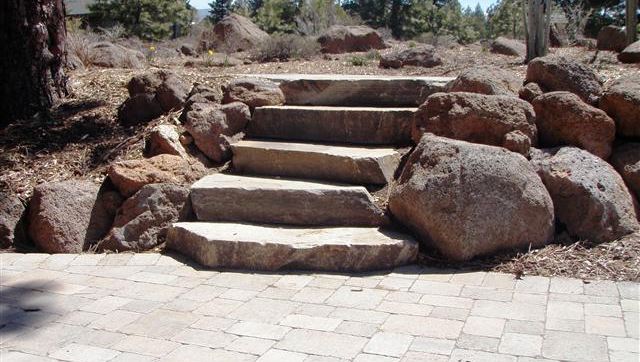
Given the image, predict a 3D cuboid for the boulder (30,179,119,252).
[{"bbox_3d":[-1.421,0.193,4.050,0.496,0.380,0.420,-2,8,-19],"label":"boulder"}]

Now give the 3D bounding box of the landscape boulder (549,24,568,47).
[{"bbox_3d":[4.376,-2.692,13.000,0.518,0.444,0.500,3,8,18],"label":"landscape boulder"}]

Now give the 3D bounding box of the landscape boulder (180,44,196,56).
[{"bbox_3d":[-2.340,-2.340,12.500,0.285,0.213,0.240,-1,8,-10],"label":"landscape boulder"}]

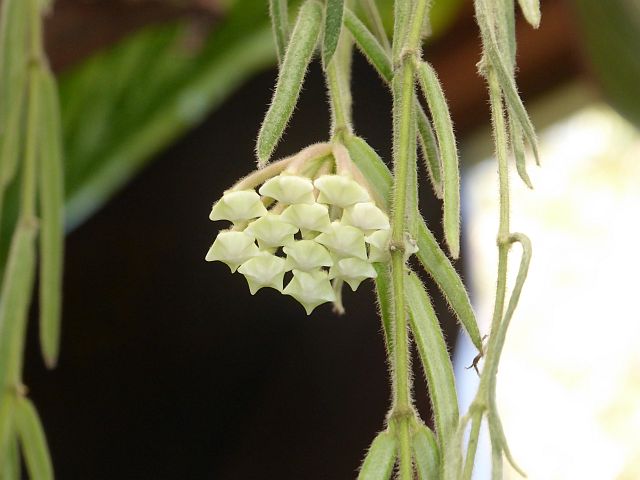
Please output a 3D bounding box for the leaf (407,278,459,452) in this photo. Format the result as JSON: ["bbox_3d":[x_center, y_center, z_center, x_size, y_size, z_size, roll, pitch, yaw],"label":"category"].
[{"bbox_3d":[0.021,0.023,0.680,0.005,0.036,0.006,-12,0,0],"label":"leaf"}]

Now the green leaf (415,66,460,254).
[{"bbox_3d":[0.023,-0.015,0.680,0.004,0.037,0.005,-10,0,0],"label":"green leaf"}]

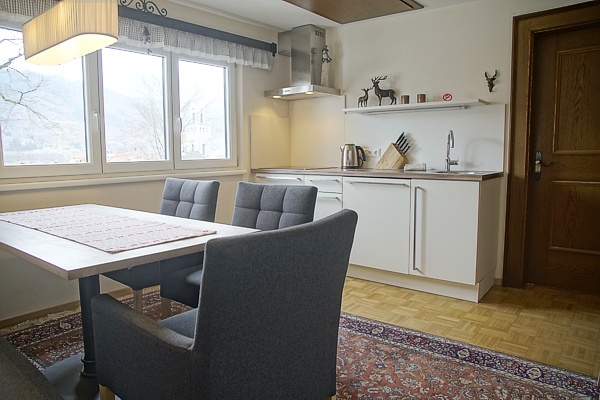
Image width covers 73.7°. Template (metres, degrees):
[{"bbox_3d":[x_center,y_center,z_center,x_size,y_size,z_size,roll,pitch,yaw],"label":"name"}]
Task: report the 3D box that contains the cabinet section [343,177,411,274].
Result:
[{"bbox_3d":[0.780,0.162,3.464,0.600,0.736,0.560,5,9,38],"label":"cabinet section"}]

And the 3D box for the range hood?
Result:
[{"bbox_3d":[0.012,-1.364,3.950,0.625,0.670,0.480,5,8,38],"label":"range hood"}]

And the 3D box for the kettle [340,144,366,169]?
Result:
[{"bbox_3d":[0.496,-0.395,3.709,0.235,0.235,0.165,0,7,0],"label":"kettle"}]

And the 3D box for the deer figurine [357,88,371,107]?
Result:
[{"bbox_3d":[0.579,-0.940,3.693,0.085,0.185,0.125,-5,8,-34],"label":"deer figurine"}]

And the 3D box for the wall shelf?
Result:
[{"bbox_3d":[0.943,-0.801,3.441,1.210,0.030,0.230,5,8,38],"label":"wall shelf"}]

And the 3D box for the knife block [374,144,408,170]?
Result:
[{"bbox_3d":[0.833,-0.384,3.597,0.265,0.235,0.100,5,8,38],"label":"knife block"}]

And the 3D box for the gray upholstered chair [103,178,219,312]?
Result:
[{"bbox_3d":[-0.944,0.327,2.674,0.565,0.893,0.650,5,8,38],"label":"gray upholstered chair"}]

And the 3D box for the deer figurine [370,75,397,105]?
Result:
[{"bbox_3d":[0.755,-0.964,3.551,0.235,0.265,0.100,2,7,20],"label":"deer figurine"}]

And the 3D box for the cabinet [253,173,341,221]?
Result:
[{"bbox_3d":[0.143,0.182,3.952,1.020,0.875,0.604,5,8,38],"label":"cabinet"}]

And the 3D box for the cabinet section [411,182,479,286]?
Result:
[{"bbox_3d":[1.209,0.196,3.125,0.495,0.736,0.560,5,9,38],"label":"cabinet section"}]

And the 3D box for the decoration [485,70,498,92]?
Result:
[{"bbox_3d":[1.482,-0.921,3.109,0.090,0.170,0.060,5,8,38],"label":"decoration"}]

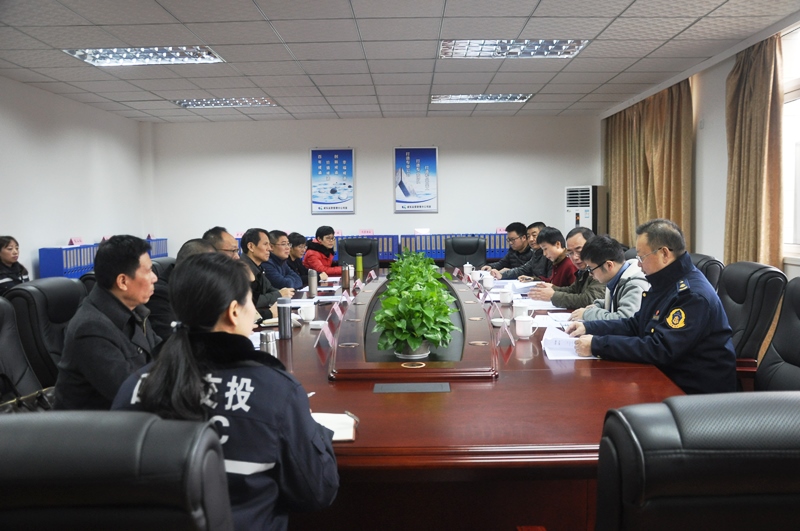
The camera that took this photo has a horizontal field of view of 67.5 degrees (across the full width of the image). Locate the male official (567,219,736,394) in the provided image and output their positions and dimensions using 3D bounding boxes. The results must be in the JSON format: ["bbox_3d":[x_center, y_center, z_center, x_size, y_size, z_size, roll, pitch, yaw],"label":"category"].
[{"bbox_3d":[1.081,0.472,2.553,0.680,1.330,0.550,0,5,6],"label":"male official"}]

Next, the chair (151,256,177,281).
[{"bbox_3d":[-1.463,0.469,4.505,0.670,1.090,0.610,-1,5,1],"label":"chair"}]

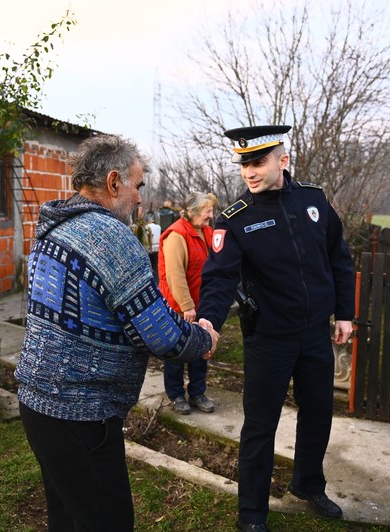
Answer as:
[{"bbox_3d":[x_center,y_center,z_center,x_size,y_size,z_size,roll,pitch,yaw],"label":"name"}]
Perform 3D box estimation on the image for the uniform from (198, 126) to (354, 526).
[{"bbox_3d":[0.345,0.310,2.469,0.680,1.850,0.580,0,6,-10],"label":"uniform"}]

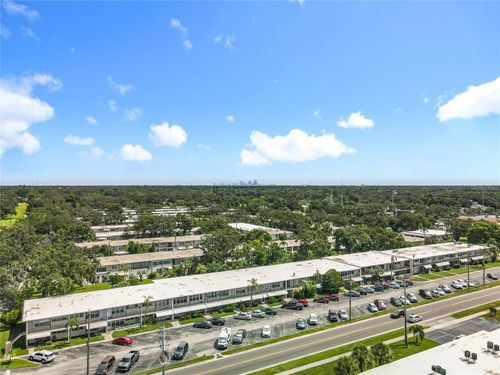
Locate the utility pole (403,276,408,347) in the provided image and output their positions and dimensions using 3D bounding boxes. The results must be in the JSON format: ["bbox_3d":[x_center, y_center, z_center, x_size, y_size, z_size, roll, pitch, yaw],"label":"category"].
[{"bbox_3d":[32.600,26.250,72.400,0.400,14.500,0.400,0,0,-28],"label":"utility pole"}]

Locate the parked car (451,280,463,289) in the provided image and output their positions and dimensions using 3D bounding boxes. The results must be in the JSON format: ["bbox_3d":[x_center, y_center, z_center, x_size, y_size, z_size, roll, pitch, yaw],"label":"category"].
[{"bbox_3d":[68.940,32.410,114.980,1.850,1.600,4.700,0,0,7],"label":"parked car"}]

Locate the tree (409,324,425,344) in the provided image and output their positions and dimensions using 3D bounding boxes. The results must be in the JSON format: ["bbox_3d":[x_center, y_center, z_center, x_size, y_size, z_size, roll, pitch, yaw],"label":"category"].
[{"bbox_3d":[35.600,31.440,74.000,3.500,4.100,3.500,0,0,-28],"label":"tree"}]

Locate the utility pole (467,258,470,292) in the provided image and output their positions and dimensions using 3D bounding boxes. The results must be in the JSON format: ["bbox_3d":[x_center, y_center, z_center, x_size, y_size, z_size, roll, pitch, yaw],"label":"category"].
[{"bbox_3d":[69.900,27.890,110.800,0.350,10.700,0.350,0,0,-28],"label":"utility pole"}]

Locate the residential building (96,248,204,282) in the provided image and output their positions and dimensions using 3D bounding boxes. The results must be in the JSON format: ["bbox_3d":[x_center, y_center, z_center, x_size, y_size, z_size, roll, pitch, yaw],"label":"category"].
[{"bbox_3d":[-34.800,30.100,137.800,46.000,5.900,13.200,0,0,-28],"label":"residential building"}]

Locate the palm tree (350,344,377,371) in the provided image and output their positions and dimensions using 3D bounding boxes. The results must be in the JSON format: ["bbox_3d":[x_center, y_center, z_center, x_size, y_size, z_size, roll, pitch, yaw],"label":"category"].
[{"bbox_3d":[19.900,30.730,61.000,4.300,5.700,4.300,0,0,-28],"label":"palm tree"}]

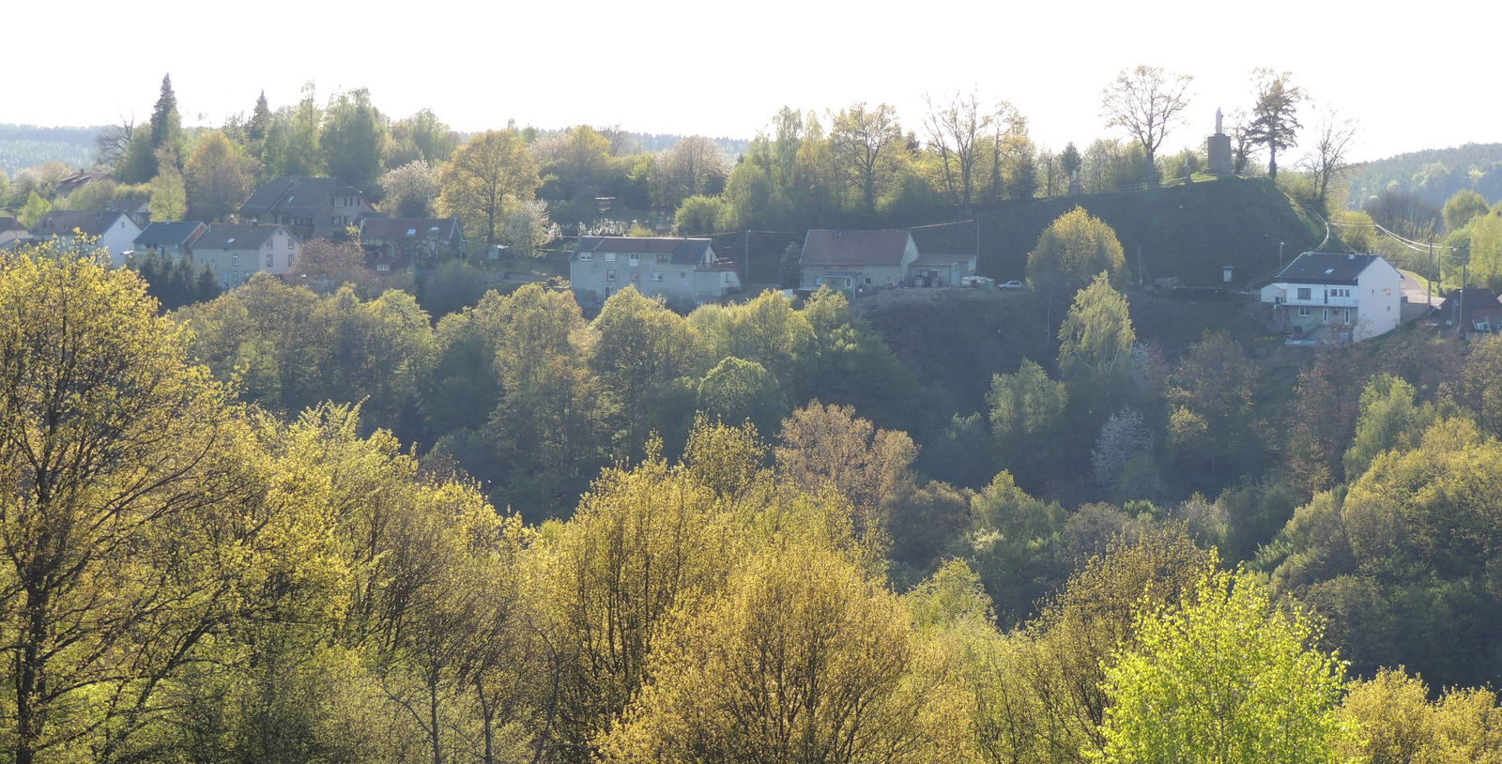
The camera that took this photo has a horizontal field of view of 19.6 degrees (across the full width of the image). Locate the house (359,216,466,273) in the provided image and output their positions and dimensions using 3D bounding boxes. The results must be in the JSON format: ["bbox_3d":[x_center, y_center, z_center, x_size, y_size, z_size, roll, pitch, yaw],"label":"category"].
[{"bbox_3d":[-55.550,-22.380,712.000,15.400,9.530,9.300,1,3,10],"label":"house"}]

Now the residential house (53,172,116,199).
[{"bbox_3d":[-131.730,-37.790,859.140,10.500,8.000,10.000,2,4,33],"label":"residential house"}]

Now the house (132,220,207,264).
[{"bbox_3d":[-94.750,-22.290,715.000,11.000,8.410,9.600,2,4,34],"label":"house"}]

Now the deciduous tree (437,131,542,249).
[{"bbox_3d":[-42.990,-31.900,712.990,16.600,19.400,16.600,0,3,-3],"label":"deciduous tree"}]

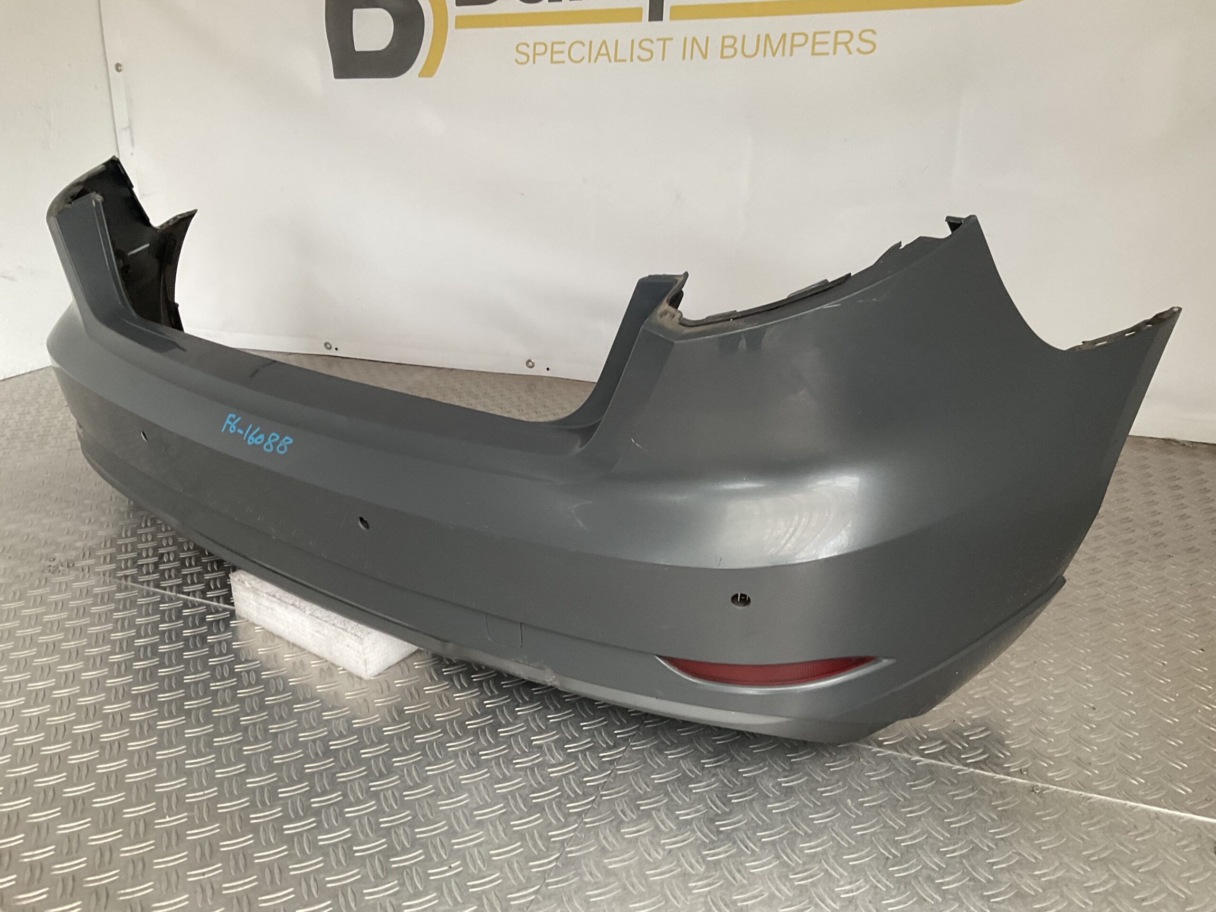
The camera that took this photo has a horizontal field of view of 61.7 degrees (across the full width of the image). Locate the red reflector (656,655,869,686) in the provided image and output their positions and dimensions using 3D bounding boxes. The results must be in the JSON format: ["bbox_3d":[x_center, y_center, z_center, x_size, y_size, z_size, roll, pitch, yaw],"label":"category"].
[{"bbox_3d":[0.144,0.199,0.937,0.200,0.040,0.033,4,22,14],"label":"red reflector"}]

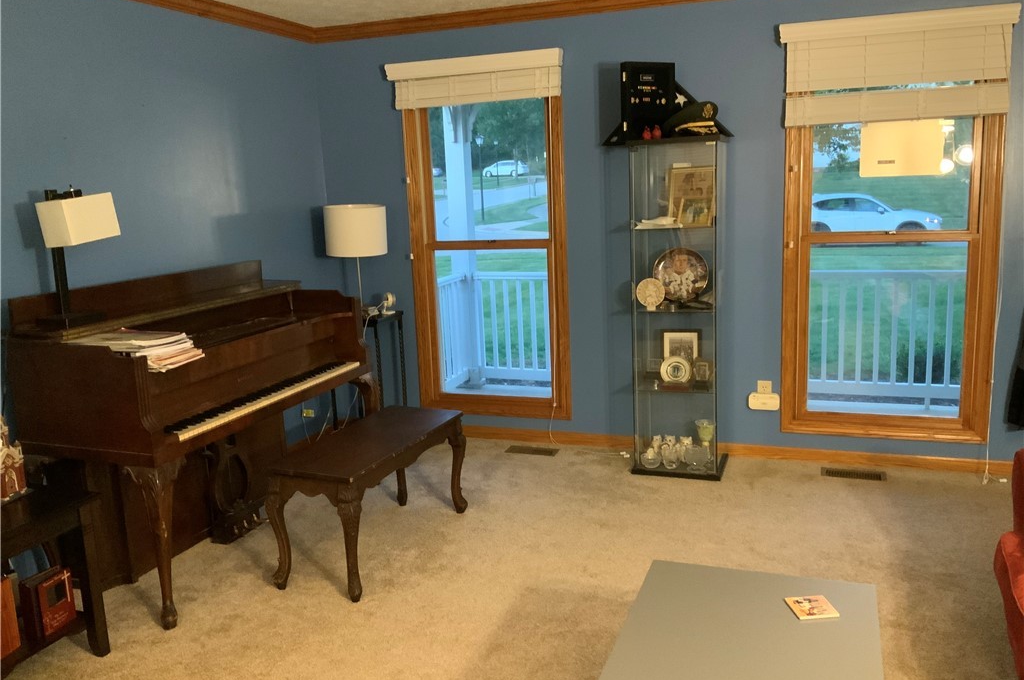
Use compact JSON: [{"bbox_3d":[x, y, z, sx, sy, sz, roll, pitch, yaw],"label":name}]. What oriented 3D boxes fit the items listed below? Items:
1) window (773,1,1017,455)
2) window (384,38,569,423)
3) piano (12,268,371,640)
[{"bbox_3d":[1.766,-0.484,4.052,0.980,1.972,0.135,1,11,19],"label":"window"},{"bbox_3d":[-0.161,-0.526,4.727,0.990,1.962,0.135,1,11,19],"label":"window"},{"bbox_3d":[-1.208,0.295,3.609,0.610,1.120,1.485,1,11,19],"label":"piano"}]

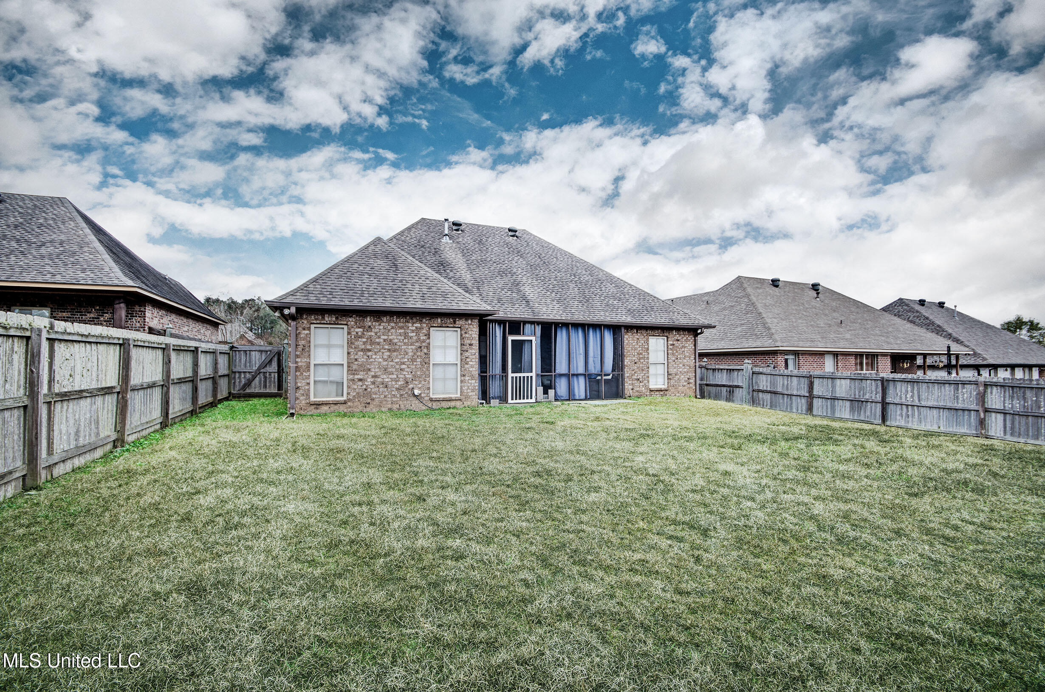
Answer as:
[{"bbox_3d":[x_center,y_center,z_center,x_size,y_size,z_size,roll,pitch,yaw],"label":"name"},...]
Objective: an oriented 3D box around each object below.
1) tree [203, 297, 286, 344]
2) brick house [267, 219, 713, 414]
[{"bbox_3d":[-47.764,-2.042,79.760,13.789,13.129,10.886,1,-2,-31],"label":"tree"},{"bbox_3d":[-1.614,-1.528,19.128,14.635,7.040,12.928,1,-2,-24],"label":"brick house"}]

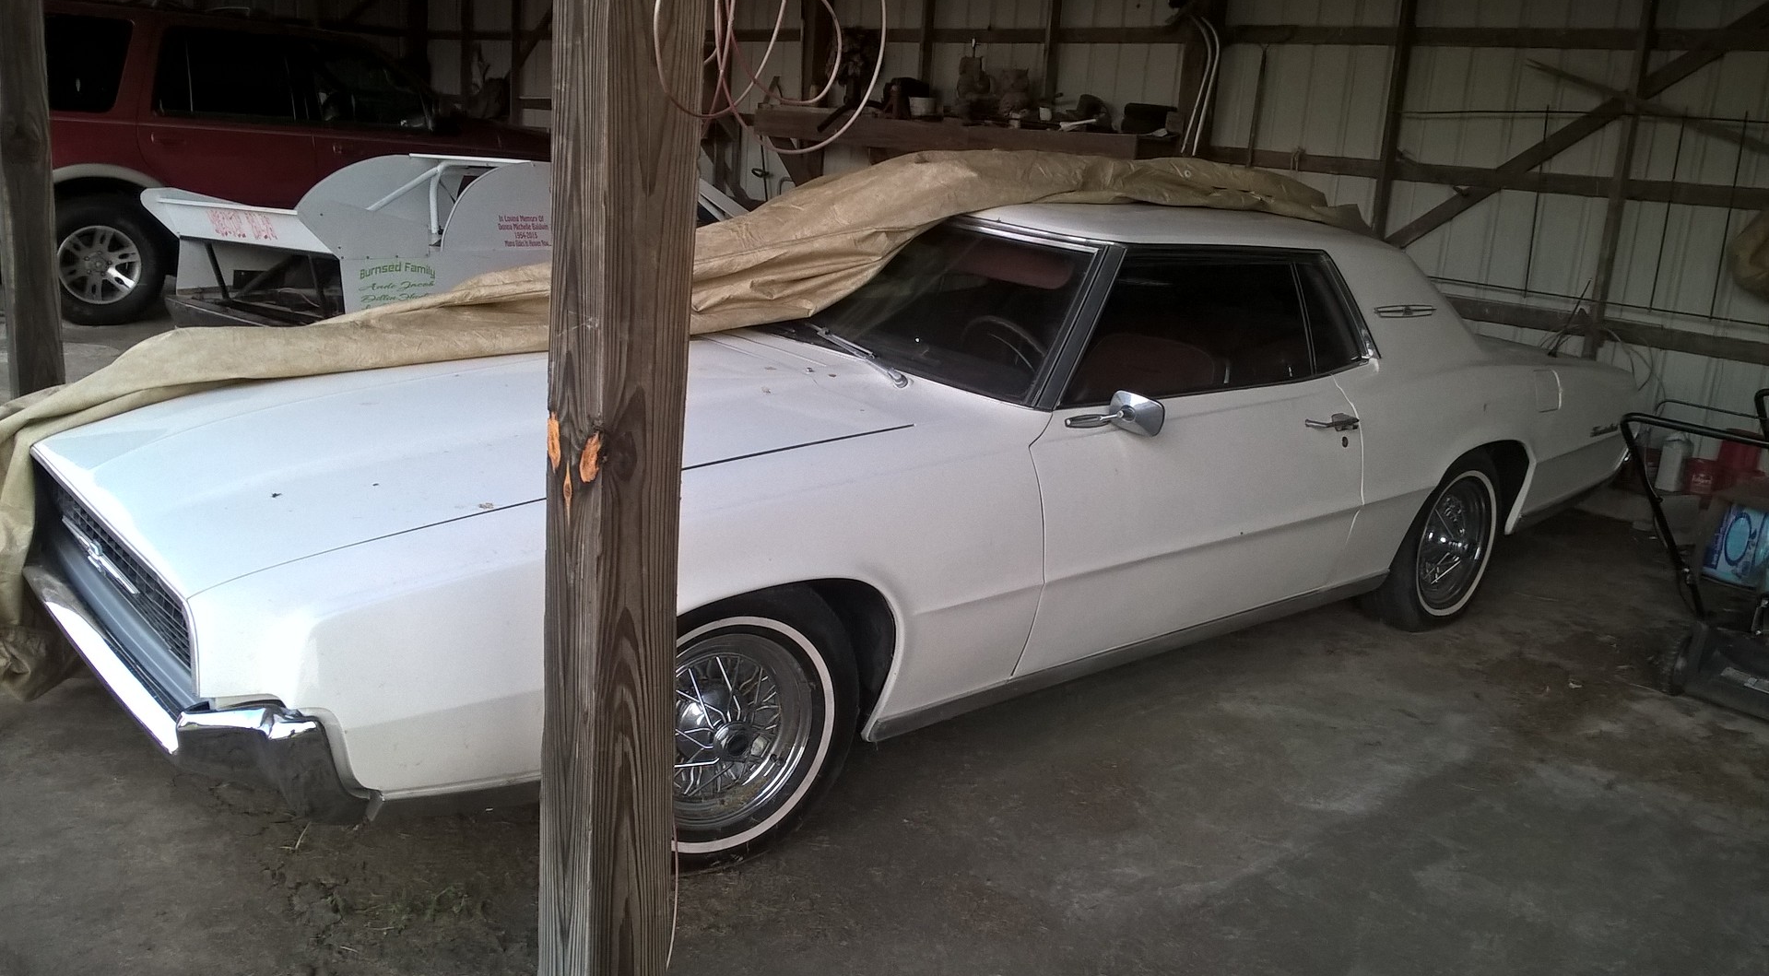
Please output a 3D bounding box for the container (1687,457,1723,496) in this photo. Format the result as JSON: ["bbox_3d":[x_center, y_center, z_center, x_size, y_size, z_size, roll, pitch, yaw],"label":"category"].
[{"bbox_3d":[4.149,-0.053,7.150,0.138,0.160,0.138,12,16,29],"label":"container"}]

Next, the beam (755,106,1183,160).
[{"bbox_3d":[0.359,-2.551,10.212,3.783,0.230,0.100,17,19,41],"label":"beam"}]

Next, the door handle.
[{"bbox_3d":[1.218,-0.180,3.811,0.220,0.040,0.048,-8,19,-40],"label":"door handle"}]

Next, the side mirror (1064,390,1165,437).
[{"bbox_3d":[0.521,-0.160,3.133,0.185,0.092,0.160,-8,19,-40],"label":"side mirror"}]

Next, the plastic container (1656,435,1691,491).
[{"bbox_3d":[4.019,-0.137,7.150,0.130,0.290,0.110,17,18,41],"label":"plastic container"}]

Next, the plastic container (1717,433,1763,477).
[{"bbox_3d":[4.417,-0.178,7.250,0.175,0.220,0.165,17,18,41],"label":"plastic container"}]

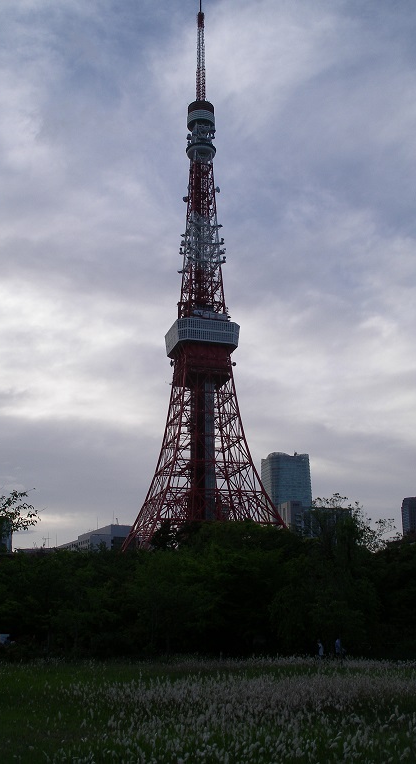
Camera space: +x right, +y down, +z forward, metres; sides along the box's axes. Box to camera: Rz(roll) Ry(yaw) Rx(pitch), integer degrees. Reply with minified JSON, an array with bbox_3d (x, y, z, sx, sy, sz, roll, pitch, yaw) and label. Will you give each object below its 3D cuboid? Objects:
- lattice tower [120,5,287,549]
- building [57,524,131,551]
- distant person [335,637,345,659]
[{"bbox_3d":[-2.903,-57.883,387.109,88.000,332.000,88.000,5,-17,-16],"label":"lattice tower"},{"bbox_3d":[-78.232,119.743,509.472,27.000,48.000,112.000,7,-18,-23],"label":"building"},{"bbox_3d":[7.071,14.463,43.678,0.450,1.660,0.500,0,-17,0],"label":"distant person"}]

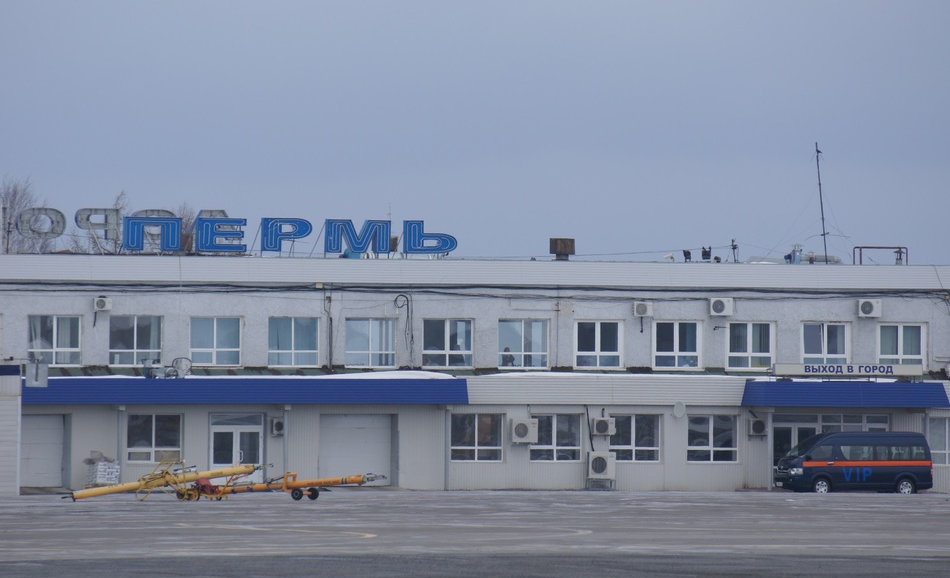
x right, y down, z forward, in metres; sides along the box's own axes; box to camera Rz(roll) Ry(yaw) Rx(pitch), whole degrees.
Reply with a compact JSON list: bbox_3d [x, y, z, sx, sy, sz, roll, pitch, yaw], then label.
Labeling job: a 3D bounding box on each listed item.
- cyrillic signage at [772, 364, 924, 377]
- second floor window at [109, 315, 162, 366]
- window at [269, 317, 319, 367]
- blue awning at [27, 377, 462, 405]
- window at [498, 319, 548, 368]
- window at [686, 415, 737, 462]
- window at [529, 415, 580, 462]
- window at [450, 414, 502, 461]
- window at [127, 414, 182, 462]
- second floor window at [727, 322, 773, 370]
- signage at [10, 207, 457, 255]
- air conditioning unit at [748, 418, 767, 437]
[{"bbox_3d":[13.277,2.879,295.608,5.792,0.398,0.200,1,-1,-23],"label":"cyrillic signage"},{"bbox_3d":[-11.813,1.815,289.094,1.995,1.764,0.120,1,-1,-23],"label":"second floor window"},{"bbox_3d":[-6.568,1.941,301.418,1.930,1.820,0.150,1,-1,-20],"label":"window"},{"bbox_3d":[-7.975,3.546,286.687,16.519,0.913,0.800,1,-1,-23],"label":"blue awning"},{"bbox_3d":[1.713,1.933,294.836,1.940,1.742,0.120,1,-1,-23],"label":"window"},{"bbox_3d":[8.476,5.346,296.438,1.900,1.760,0.150,1,-1,-20],"label":"window"},{"bbox_3d":[2.853,5.261,293.693,1.900,1.710,0.150,1,-1,-21],"label":"window"},{"bbox_3d":[0.046,5.238,292.616,1.900,1.720,0.150,1,-1,-21],"label":"window"},{"bbox_3d":[-11.115,5.179,288.332,1.980,1.680,0.150,1,-1,-21],"label":"window"},{"bbox_3d":[10.181,2.110,307.514,1.930,1.820,0.150,1,-1,-20],"label":"second floor window"},{"bbox_3d":[-8.454,-2.009,290.993,16.772,1.610,0.500,1,-1,-23],"label":"signage"},{"bbox_3d":[10.160,4.934,296.126,0.780,0.560,0.300,1,-1,-21],"label":"air conditioning unit"}]

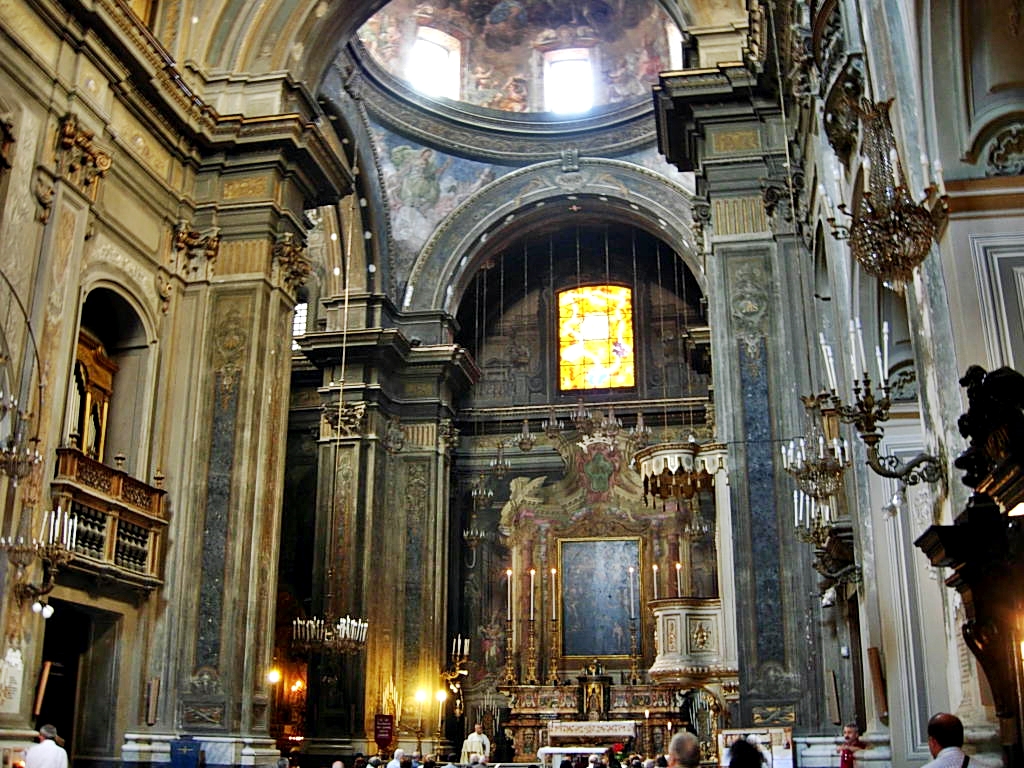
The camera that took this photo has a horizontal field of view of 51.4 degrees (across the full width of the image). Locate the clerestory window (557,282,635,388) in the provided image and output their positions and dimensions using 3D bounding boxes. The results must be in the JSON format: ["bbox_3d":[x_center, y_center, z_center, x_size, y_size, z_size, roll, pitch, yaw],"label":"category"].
[{"bbox_3d":[2.825,-1.598,36.338,2.560,3.610,0.200,-3,-18,10],"label":"clerestory window"}]

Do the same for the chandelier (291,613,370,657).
[{"bbox_3d":[-3.948,5.495,23.212,1.600,0.770,1.600,-3,-18,10],"label":"chandelier"}]

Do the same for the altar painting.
[{"bbox_3d":[2.718,6.602,33.003,2.380,3.550,0.150,-3,-18,10],"label":"altar painting"}]

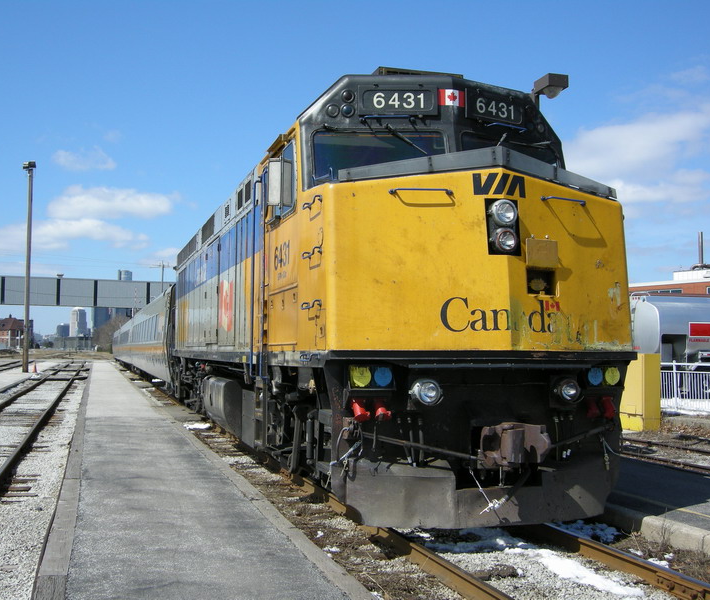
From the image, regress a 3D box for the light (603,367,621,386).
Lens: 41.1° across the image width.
[{"bbox_3d":[2.378,0.709,8.784,0.165,0.170,0.070,1,-3,-15],"label":"light"}]

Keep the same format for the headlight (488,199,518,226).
[{"bbox_3d":[1.292,-0.752,8.264,0.225,0.225,0.130,1,-3,-15],"label":"headlight"}]

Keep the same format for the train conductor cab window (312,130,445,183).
[{"bbox_3d":[0.252,-1.420,9.469,1.330,0.560,0.060,0,-6,4],"label":"train conductor cab window"}]

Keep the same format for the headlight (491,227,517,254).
[{"bbox_3d":[1.296,-0.508,8.237,0.215,0.215,0.130,1,-3,-15],"label":"headlight"}]

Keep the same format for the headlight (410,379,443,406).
[{"bbox_3d":[0.619,0.792,8.136,0.235,0.225,0.150,1,-3,-15],"label":"headlight"}]

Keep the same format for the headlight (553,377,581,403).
[{"bbox_3d":[1.895,0.808,8.485,0.225,0.225,0.150,1,-3,-15],"label":"headlight"}]

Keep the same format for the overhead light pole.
[{"bbox_3d":[-23.159,-2.417,67.393,0.930,15.080,0.700,1,-3,-15],"label":"overhead light pole"}]

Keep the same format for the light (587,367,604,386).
[{"bbox_3d":[2.210,0.705,8.738,0.165,0.170,0.070,1,-3,-15],"label":"light"}]

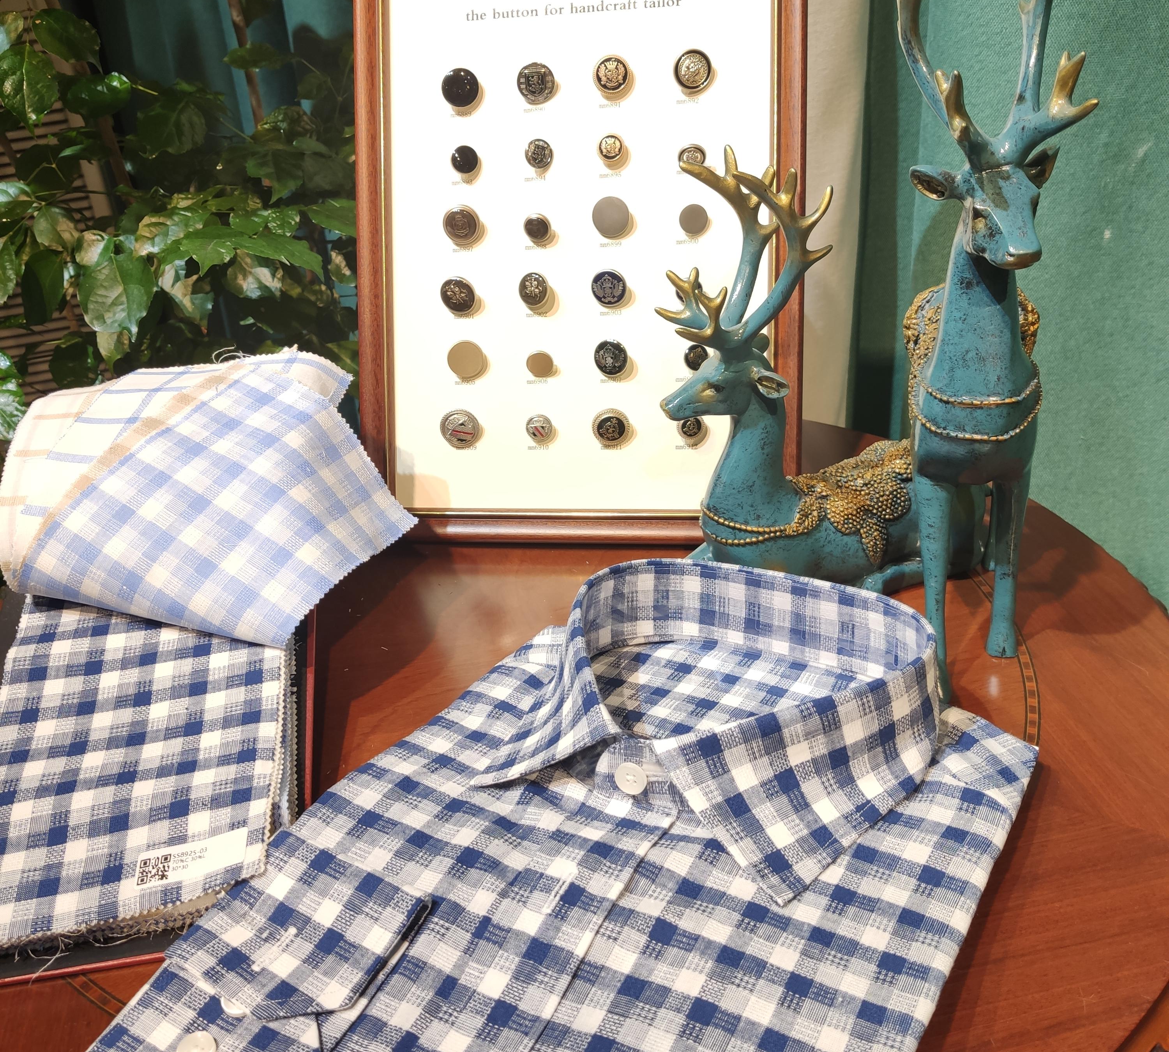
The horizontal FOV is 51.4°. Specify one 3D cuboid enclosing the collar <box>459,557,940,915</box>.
[{"bbox_3d":[0.054,0.069,0.464,0.162,0.050,0.157,10,32,25],"label":"collar"}]

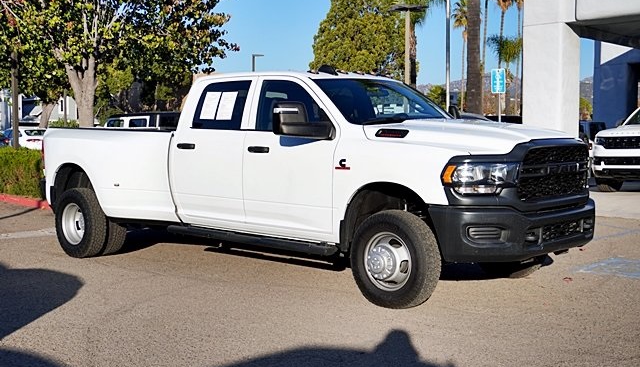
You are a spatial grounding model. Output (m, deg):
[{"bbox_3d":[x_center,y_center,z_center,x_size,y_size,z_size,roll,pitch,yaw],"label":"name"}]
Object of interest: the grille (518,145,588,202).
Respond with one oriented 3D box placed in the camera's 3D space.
[{"bbox_3d":[1.905,-0.098,6.447,0.150,0.410,1.150,3,5,42],"label":"grille"}]

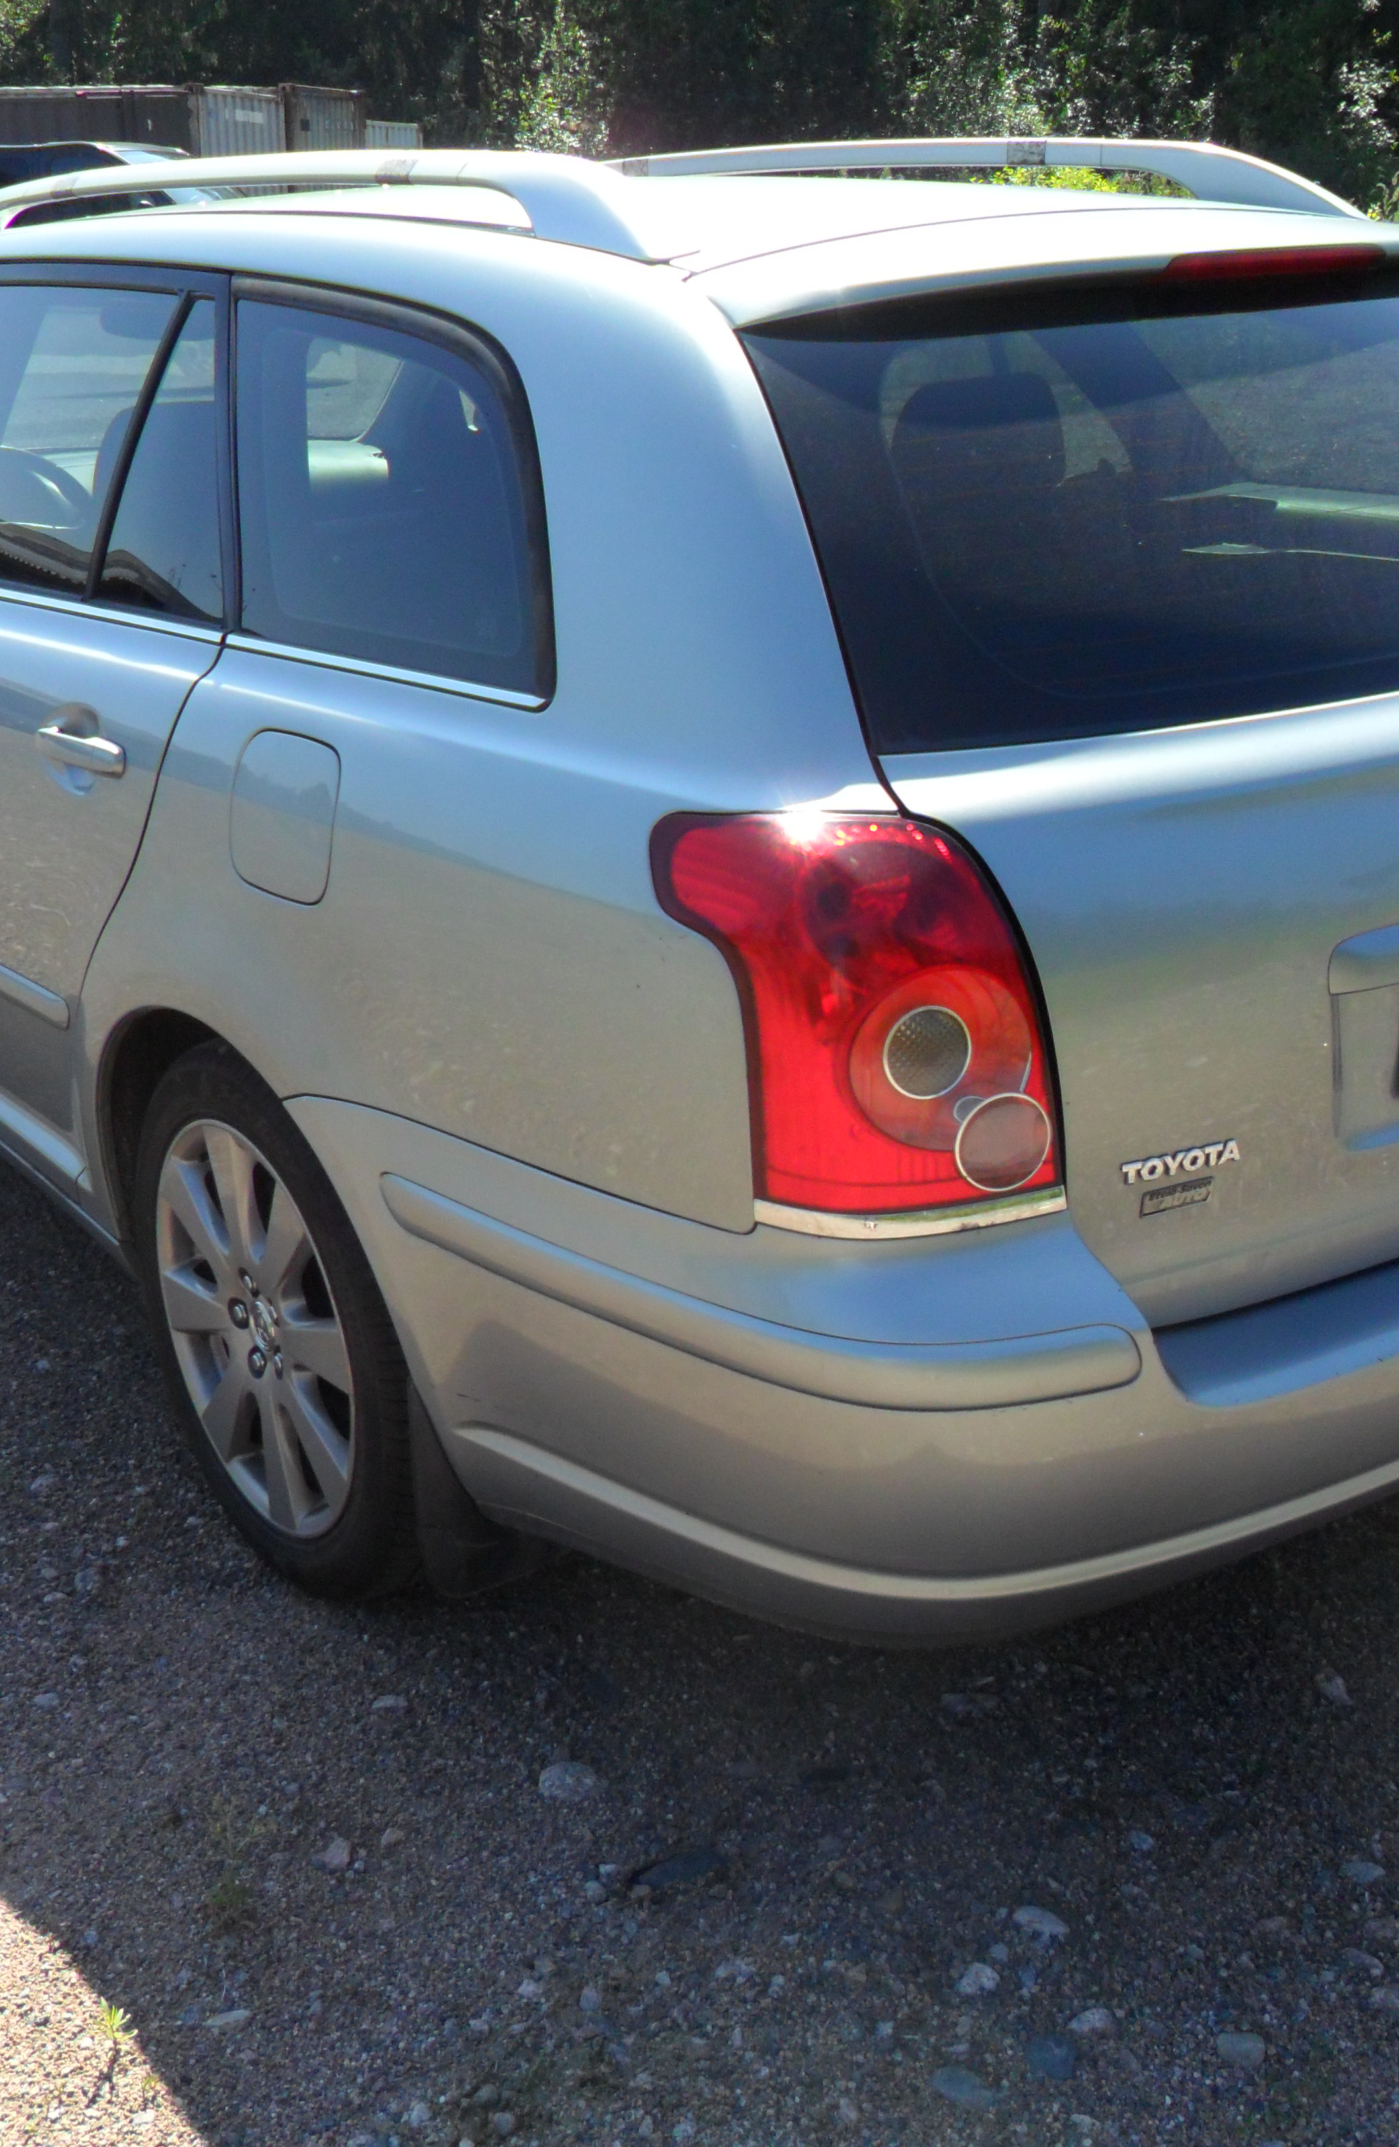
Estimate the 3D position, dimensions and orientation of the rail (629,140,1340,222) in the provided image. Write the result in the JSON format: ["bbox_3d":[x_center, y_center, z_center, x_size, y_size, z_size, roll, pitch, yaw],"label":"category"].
[{"bbox_3d":[0.180,-1.278,3.240,0.085,0.120,1.860,-17,26,-34],"label":"rail"}]

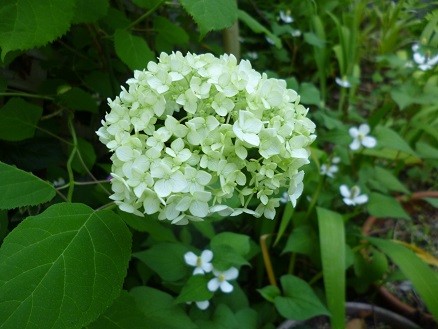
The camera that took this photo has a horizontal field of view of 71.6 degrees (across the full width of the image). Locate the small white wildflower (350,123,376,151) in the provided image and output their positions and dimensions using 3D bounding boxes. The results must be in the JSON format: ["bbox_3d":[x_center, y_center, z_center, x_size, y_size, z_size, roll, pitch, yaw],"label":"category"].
[{"bbox_3d":[0.184,-0.035,0.390,0.032,0.015,0.032,25,63,21],"label":"small white wildflower"}]

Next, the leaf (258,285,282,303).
[{"bbox_3d":[0.060,0.153,0.361,0.028,0.010,0.019,9,46,9],"label":"leaf"}]

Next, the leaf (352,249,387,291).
[{"bbox_3d":[0.210,0.145,0.420,0.048,0.014,0.070,18,60,4],"label":"leaf"}]

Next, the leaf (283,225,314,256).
[{"bbox_3d":[0.114,0.111,0.427,0.065,0.012,0.043,-34,60,-23],"label":"leaf"}]

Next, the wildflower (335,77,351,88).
[{"bbox_3d":[0.252,-0.167,0.620,0.030,0.015,0.030,12,34,19],"label":"wildflower"}]

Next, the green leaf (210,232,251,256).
[{"bbox_3d":[0.015,0.101,0.385,0.051,0.010,0.033,8,50,7],"label":"green leaf"}]

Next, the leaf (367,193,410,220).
[{"bbox_3d":[0.217,0.056,0.389,0.054,0.014,0.047,27,48,18],"label":"leaf"}]

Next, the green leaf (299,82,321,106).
[{"bbox_3d":[0.146,-0.115,0.499,0.047,0.012,0.062,-14,53,-19],"label":"green leaf"}]

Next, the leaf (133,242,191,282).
[{"bbox_3d":[-0.068,0.120,0.376,0.082,0.014,0.049,0,49,8],"label":"leaf"}]

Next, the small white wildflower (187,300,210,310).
[{"bbox_3d":[-0.025,0.172,0.385,0.031,0.017,0.031,0,45,0],"label":"small white wildflower"}]

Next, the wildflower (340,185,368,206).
[{"bbox_3d":[0.170,0.038,0.380,0.032,0.016,0.032,17,36,25],"label":"wildflower"}]

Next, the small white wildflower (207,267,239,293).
[{"bbox_3d":[0.004,0.137,0.360,0.034,0.014,0.034,11,53,5],"label":"small white wildflower"}]

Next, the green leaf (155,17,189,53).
[{"bbox_3d":[-0.085,-0.212,0.499,0.077,0.012,0.071,23,66,11],"label":"green leaf"}]

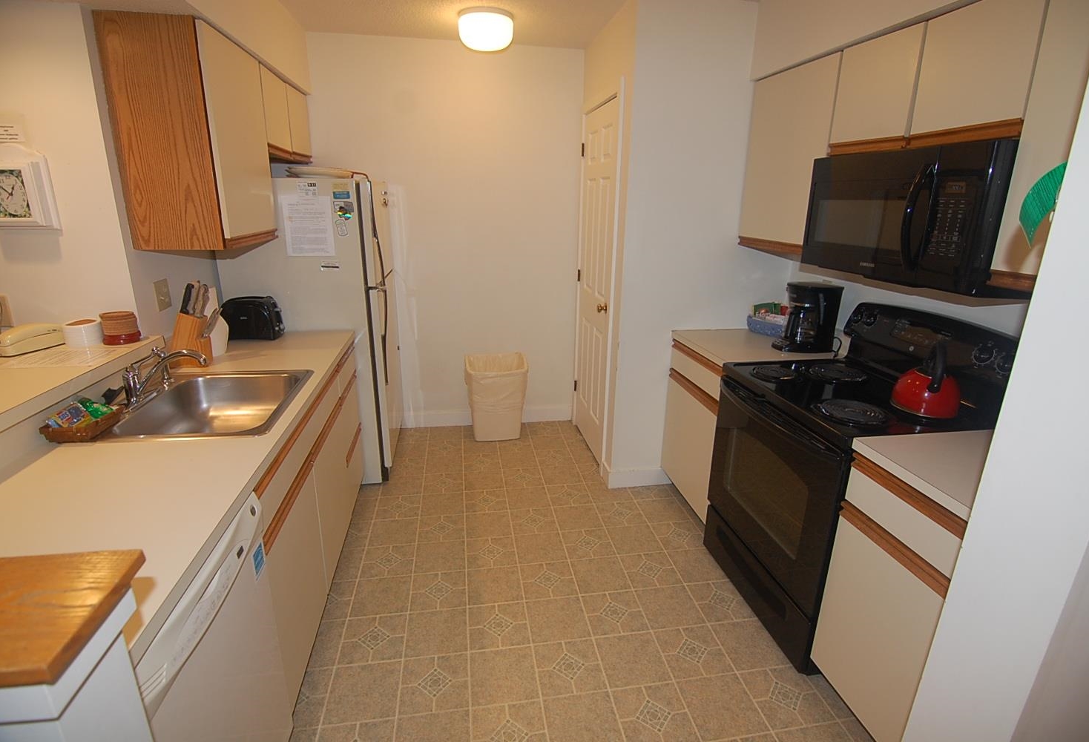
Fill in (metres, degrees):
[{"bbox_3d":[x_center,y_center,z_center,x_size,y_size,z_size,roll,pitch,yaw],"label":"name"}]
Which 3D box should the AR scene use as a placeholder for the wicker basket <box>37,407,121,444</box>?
[{"bbox_3d":[-1.293,0.148,1.396,0.155,0.060,0.200,-2,18,-10],"label":"wicker basket"}]

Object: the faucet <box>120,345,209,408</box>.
[{"bbox_3d":[-1.246,0.011,1.640,0.255,0.190,0.150,-2,19,-9],"label":"faucet"}]

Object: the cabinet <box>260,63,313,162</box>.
[{"bbox_3d":[-1.518,-1.331,2.606,0.325,0.369,0.789,-2,18,-10],"label":"cabinet"}]

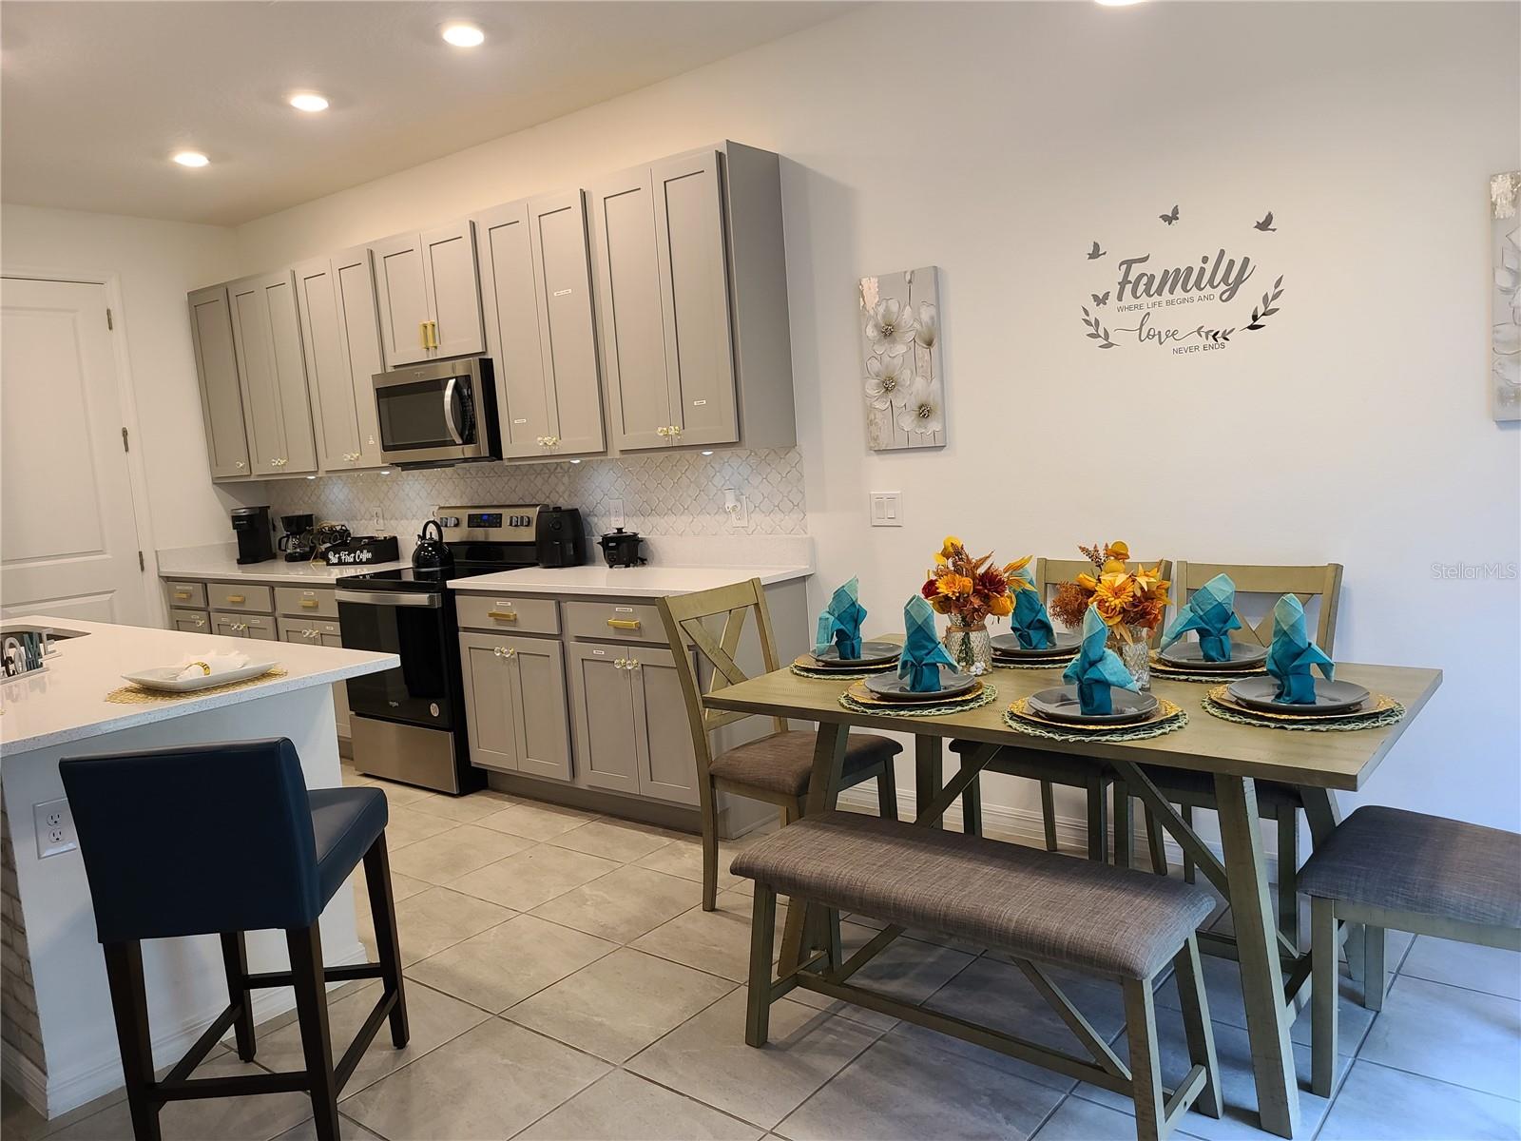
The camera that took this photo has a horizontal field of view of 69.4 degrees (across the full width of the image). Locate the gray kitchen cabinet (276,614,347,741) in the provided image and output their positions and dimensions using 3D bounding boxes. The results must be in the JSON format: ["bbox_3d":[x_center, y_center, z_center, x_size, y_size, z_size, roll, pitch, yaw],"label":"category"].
[{"bbox_3d":[-1.957,0.484,5.604,0.660,0.590,0.630,1,8,37],"label":"gray kitchen cabinet"}]

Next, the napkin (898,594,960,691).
[{"bbox_3d":[0.398,0.181,2.679,0.150,0.220,0.095,0,8,33],"label":"napkin"}]

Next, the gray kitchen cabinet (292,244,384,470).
[{"bbox_3d":[-1.913,-1.024,5.464,0.668,1.068,0.326,1,9,38],"label":"gray kitchen cabinet"}]

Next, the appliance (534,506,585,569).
[{"bbox_3d":[-0.878,-0.145,4.807,0.185,0.262,0.210,-4,7,1],"label":"appliance"}]

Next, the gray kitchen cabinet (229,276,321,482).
[{"bbox_3d":[-2.490,-1.044,5.944,0.670,1.060,0.325,1,8,37],"label":"gray kitchen cabinet"}]

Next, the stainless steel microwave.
[{"bbox_3d":[-1.364,-0.719,5.071,0.765,0.430,0.430,1,8,37],"label":"stainless steel microwave"}]

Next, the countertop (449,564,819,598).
[{"bbox_3d":[-0.543,0.037,4.365,1.370,0.037,0.656,1,8,38],"label":"countertop"}]

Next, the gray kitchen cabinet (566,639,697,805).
[{"bbox_3d":[-0.279,0.519,4.325,0.620,0.590,0.630,1,8,37],"label":"gray kitchen cabinet"}]

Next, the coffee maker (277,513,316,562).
[{"bbox_3d":[-2.624,-0.185,6.221,0.180,0.260,0.150,-10,9,-43],"label":"coffee maker"}]

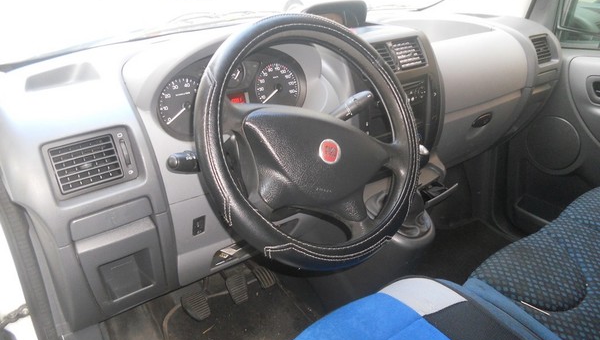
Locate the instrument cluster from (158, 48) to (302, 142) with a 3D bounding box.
[{"bbox_3d":[-0.118,-0.154,0.872,0.305,0.143,0.060,-20,12,-32],"label":"instrument cluster"}]

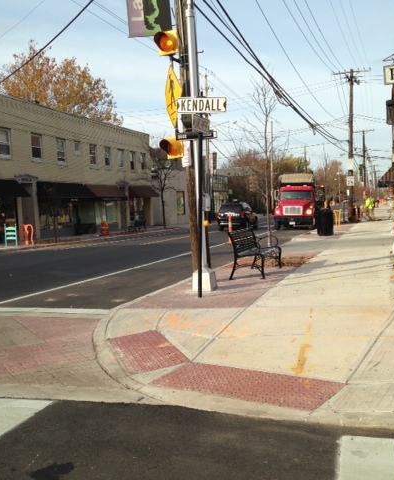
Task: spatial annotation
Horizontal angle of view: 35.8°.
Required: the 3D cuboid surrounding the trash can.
[{"bbox_3d":[5.268,-0.736,25.106,0.650,1.120,0.650,-2,3,17],"label":"trash can"}]

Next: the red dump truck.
[{"bbox_3d":[6.278,-2.314,37.725,2.400,3.150,7.400,-2,3,12],"label":"red dump truck"}]

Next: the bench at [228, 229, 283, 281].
[{"bbox_3d":[1.210,0.251,12.450,0.660,0.860,1.820,-2,3,17],"label":"bench"}]

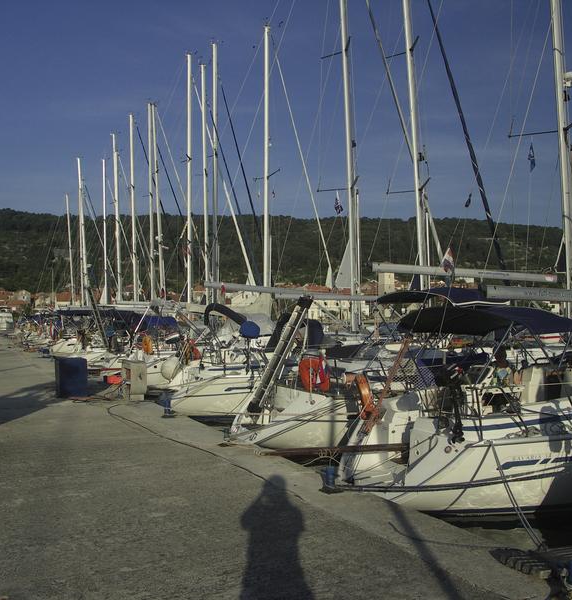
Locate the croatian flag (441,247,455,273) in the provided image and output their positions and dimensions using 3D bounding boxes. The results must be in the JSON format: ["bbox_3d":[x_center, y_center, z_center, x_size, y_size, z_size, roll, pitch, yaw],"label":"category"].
[{"bbox_3d":[2.226,-0.558,8.920,0.200,0.370,0.060,0,-2,14],"label":"croatian flag"}]

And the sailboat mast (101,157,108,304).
[{"bbox_3d":[-16.152,-5.063,57.780,0.220,15.420,0.180,0,-2,-22],"label":"sailboat mast"}]

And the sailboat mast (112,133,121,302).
[{"bbox_3d":[-12.966,-5.461,49.676,0.210,14.770,0.170,-1,-2,-27],"label":"sailboat mast"}]

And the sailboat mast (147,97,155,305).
[{"bbox_3d":[-8.722,-5.585,42.177,0.210,14.580,0.170,0,-2,-27],"label":"sailboat mast"}]

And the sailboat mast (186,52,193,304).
[{"bbox_3d":[-5.095,-5.814,34.180,0.210,14.580,0.170,0,-2,-27],"label":"sailboat mast"}]

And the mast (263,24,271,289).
[{"bbox_3d":[-0.851,-5.242,28.798,0.200,14.130,0.170,1,-2,-22],"label":"mast"}]

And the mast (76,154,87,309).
[{"bbox_3d":[-19.277,-5.304,60.770,0.220,16.080,0.180,-1,-2,-22],"label":"mast"}]

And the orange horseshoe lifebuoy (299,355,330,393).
[{"bbox_3d":[0.449,1.166,10.200,0.500,0.580,0.110,0,-1,-21],"label":"orange horseshoe lifebuoy"}]

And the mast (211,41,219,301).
[{"bbox_3d":[-3.720,-5.785,33.779,0.200,15.500,0.170,1,-2,-22],"label":"mast"}]

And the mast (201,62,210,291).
[{"bbox_3d":[-4.298,-5.597,34.474,0.210,14.160,0.170,0,-2,-27],"label":"mast"}]

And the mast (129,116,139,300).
[{"bbox_3d":[-10.513,-5.583,44.678,0.210,14.720,0.170,-1,-2,-27],"label":"mast"}]

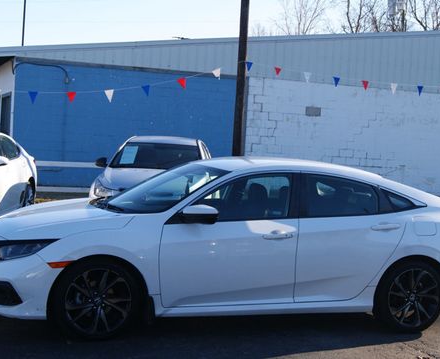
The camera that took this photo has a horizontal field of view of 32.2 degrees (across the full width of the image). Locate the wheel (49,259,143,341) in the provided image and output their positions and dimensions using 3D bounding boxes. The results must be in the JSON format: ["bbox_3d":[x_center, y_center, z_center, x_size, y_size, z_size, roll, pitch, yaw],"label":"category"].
[{"bbox_3d":[-0.946,0.913,5.885,0.640,0.640,0.225,2,3,-17],"label":"wheel"}]

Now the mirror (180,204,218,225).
[{"bbox_3d":[-0.153,0.272,5.934,0.200,0.145,0.240,2,3,-17],"label":"mirror"}]

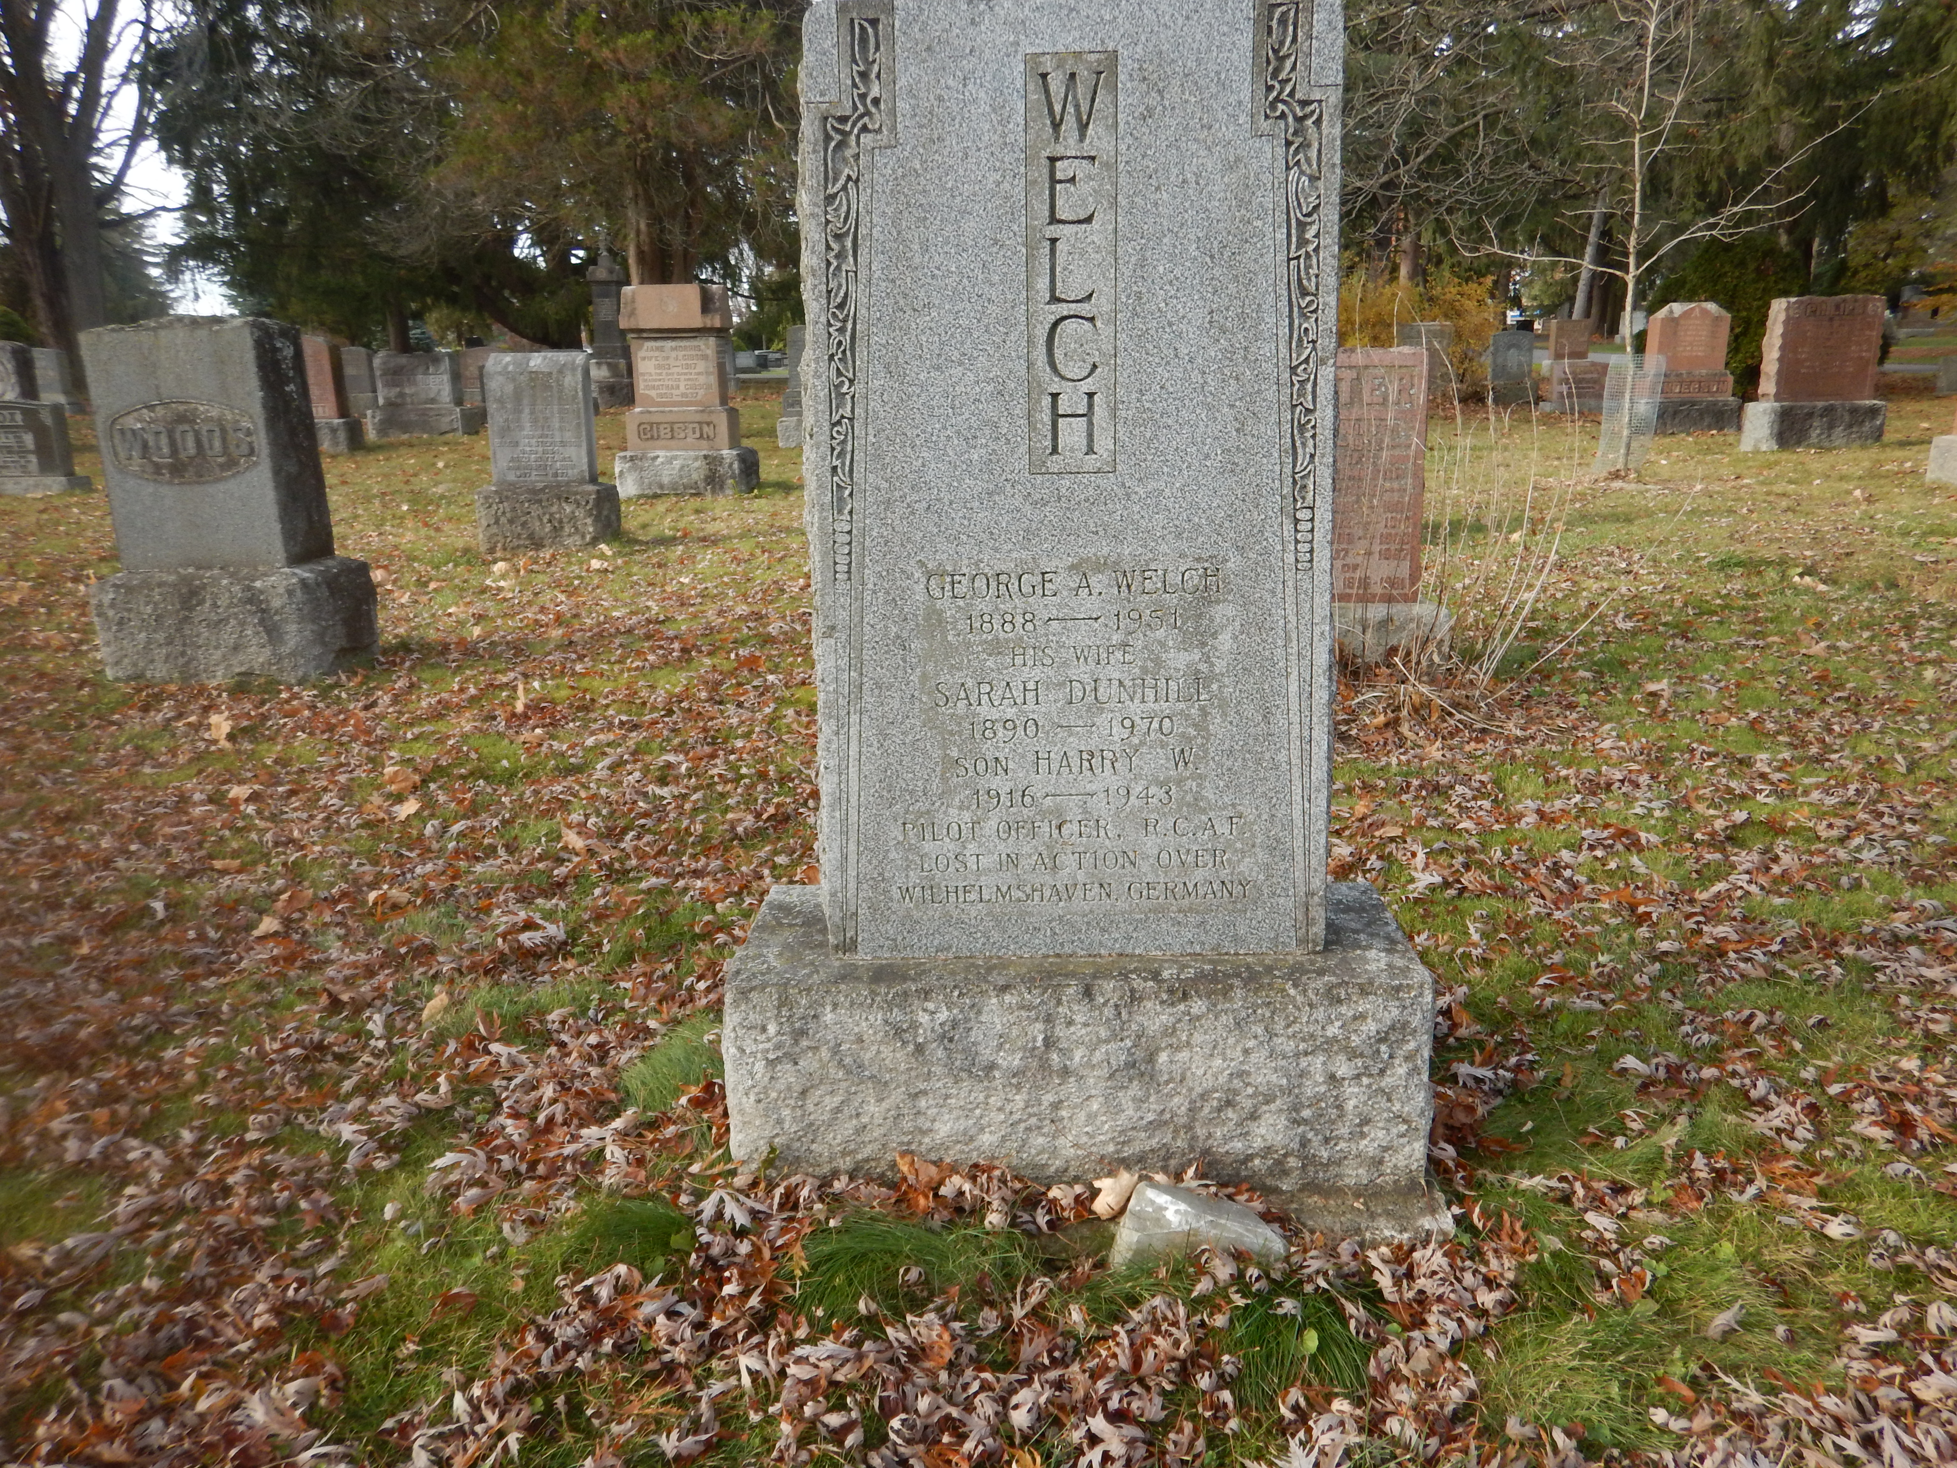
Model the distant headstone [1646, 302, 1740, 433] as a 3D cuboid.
[{"bbox_3d":[7.255,-3.712,13.788,0.870,1.250,0.480,-1,13,2],"label":"distant headstone"}]

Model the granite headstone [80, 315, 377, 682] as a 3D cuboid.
[{"bbox_3d":[-2.971,-0.913,5.316,0.790,1.340,0.560,-1,13,3],"label":"granite headstone"}]

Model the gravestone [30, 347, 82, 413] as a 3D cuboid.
[{"bbox_3d":[-13.763,-5.214,20.092,0.660,0.960,0.420,-1,13,2],"label":"gravestone"}]

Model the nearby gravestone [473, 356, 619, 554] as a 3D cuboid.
[{"bbox_3d":[-2.680,-1.738,8.336,0.730,1.180,0.460,-1,13,2],"label":"nearby gravestone"}]

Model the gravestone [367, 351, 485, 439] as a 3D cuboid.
[{"bbox_3d":[-6.232,-3.781,15.161,1.000,0.950,0.560,-1,13,2],"label":"gravestone"}]

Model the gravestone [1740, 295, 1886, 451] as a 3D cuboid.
[{"bbox_3d":[7.795,-3.314,12.503,0.980,1.330,0.530,-1,13,2],"label":"gravestone"}]

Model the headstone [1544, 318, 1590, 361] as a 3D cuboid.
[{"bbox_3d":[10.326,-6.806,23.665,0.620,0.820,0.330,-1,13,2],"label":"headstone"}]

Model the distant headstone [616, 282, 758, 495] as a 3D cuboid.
[{"bbox_3d":[-2.367,-2.739,10.853,0.970,1.610,0.700,-1,13,2],"label":"distant headstone"}]

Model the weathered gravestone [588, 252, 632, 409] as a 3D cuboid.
[{"bbox_3d":[-5.272,-5.776,19.291,0.560,2.250,0.520,-1,13,2],"label":"weathered gravestone"}]

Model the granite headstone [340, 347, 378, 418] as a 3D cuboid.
[{"bbox_3d":[-8.616,-4.901,18.895,0.600,0.940,0.420,-1,13,2],"label":"granite headstone"}]

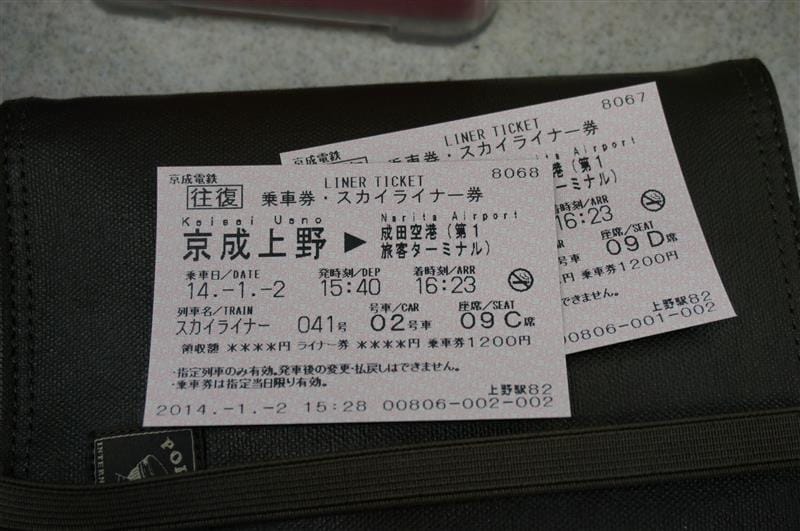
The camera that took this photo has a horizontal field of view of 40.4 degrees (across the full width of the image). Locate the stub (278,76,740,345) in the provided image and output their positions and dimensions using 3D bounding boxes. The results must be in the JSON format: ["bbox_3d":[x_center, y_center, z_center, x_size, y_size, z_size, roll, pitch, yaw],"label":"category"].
[{"bbox_3d":[0.022,-0.007,0.230,0.085,0.002,0.058,-12,69,-5],"label":"stub"}]

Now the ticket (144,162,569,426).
[{"bbox_3d":[-0.009,0.004,0.225,0.085,0.002,0.058,-1,69,-1],"label":"ticket"}]

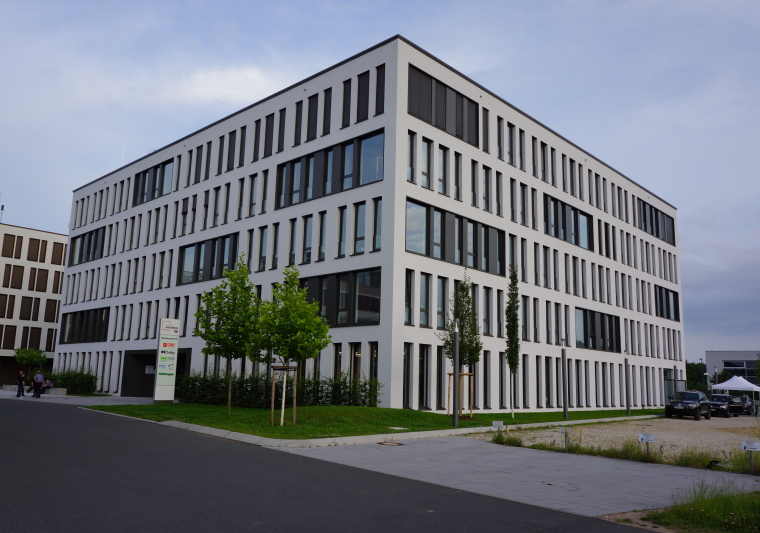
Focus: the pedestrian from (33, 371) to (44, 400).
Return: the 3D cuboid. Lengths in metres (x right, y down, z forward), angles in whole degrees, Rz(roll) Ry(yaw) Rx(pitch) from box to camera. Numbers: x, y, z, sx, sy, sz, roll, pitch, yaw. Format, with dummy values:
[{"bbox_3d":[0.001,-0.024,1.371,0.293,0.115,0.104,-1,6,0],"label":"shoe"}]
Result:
[{"bbox_3d":[-22.232,7.697,39.105,0.550,1.773,0.360,7,-12,-24],"label":"pedestrian"}]

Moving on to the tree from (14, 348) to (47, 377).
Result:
[{"bbox_3d":[-29.942,8.956,51.675,2.800,3.669,2.800,8,-13,-29],"label":"tree"}]

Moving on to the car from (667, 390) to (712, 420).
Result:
[{"bbox_3d":[19.500,8.740,38.100,1.930,1.730,4.750,-8,-14,39],"label":"car"}]

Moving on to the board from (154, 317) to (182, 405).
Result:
[{"bbox_3d":[-12.803,5.708,36.175,1.130,4.950,0.270,9,-13,-36],"label":"board"}]

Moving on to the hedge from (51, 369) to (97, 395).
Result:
[{"bbox_3d":[-24.700,9.308,48.200,7.200,1.850,1.100,-9,-15,42],"label":"hedge"}]

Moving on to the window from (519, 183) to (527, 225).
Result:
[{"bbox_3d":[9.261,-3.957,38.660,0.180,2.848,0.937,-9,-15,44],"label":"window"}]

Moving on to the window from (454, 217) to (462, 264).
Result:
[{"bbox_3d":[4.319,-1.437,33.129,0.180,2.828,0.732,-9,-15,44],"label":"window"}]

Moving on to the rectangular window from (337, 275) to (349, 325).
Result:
[{"bbox_3d":[-1.834,1.683,30.586,0.892,2.753,0.200,-8,-15,42],"label":"rectangular window"}]

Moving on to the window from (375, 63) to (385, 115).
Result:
[{"bbox_3d":[0.037,-9.167,31.169,0.641,2.806,0.150,-8,-15,42],"label":"window"}]

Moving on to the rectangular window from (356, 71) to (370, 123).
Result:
[{"bbox_3d":[-0.854,-8.999,32.104,0.868,2.684,0.200,-8,-14,42],"label":"rectangular window"}]

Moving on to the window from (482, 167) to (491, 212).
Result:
[{"bbox_3d":[6.217,-4.521,35.181,0.200,2.781,0.892,-9,-15,44],"label":"window"}]

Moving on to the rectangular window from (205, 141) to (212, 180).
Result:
[{"bbox_3d":[-11.952,-7.367,42.123,0.670,2.770,0.200,-8,-15,42],"label":"rectangular window"}]

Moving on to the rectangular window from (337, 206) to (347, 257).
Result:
[{"bbox_3d":[-1.950,-1.772,31.534,0.644,2.698,0.200,-8,-14,42],"label":"rectangular window"}]

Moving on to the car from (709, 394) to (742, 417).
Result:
[{"bbox_3d":[24.469,10.046,43.274,1.830,1.600,4.500,-8,-15,41],"label":"car"}]

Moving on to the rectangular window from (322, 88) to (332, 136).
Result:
[{"bbox_3d":[-2.942,-8.724,33.838,0.641,2.806,0.150,-8,-15,42],"label":"rectangular window"}]

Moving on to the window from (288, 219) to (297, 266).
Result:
[{"bbox_3d":[-4.947,-1.341,34.110,0.661,2.770,0.200,-9,-15,42],"label":"window"}]

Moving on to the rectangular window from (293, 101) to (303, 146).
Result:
[{"bbox_3d":[-4.785,-8.423,35.643,0.646,2.704,0.200,-8,-14,42],"label":"rectangular window"}]

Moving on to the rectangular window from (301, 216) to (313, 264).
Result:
[{"bbox_3d":[-4.025,-1.454,33.399,0.900,2.706,0.200,-8,-14,42],"label":"rectangular window"}]

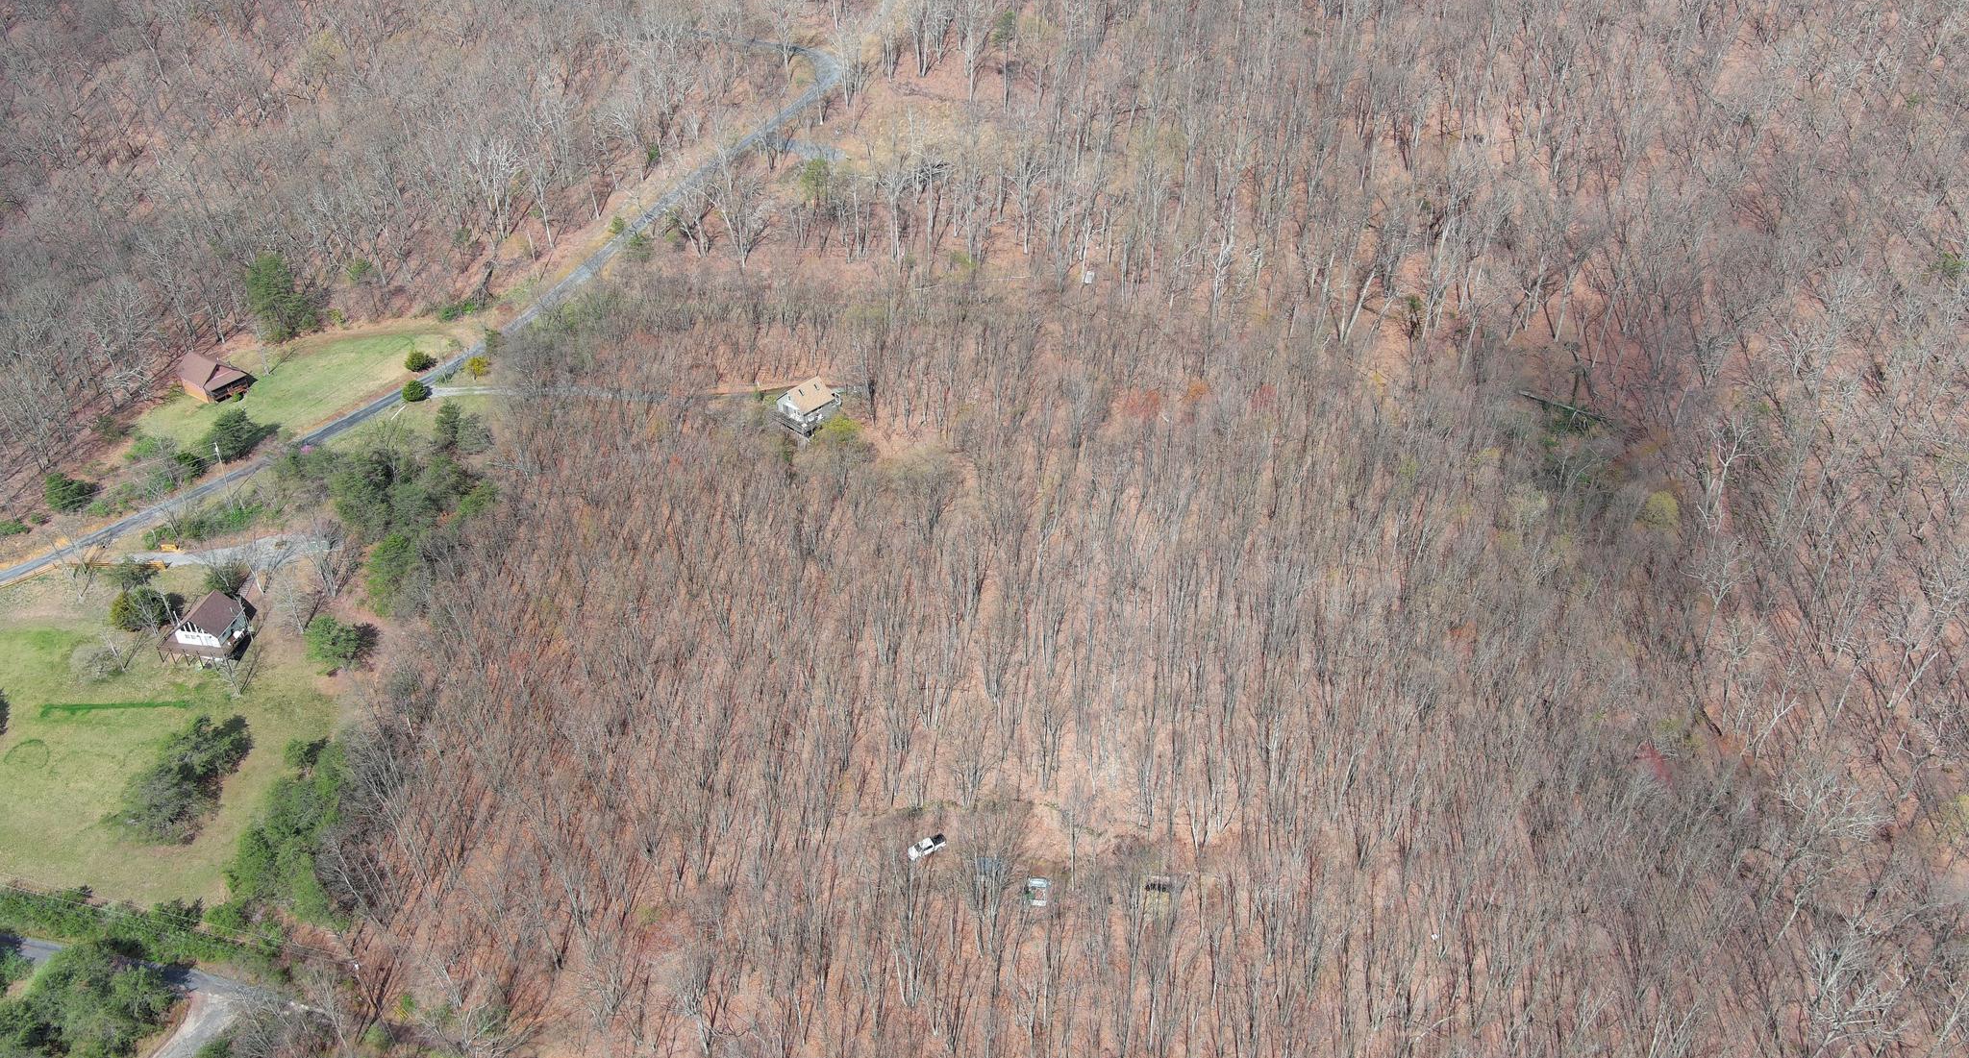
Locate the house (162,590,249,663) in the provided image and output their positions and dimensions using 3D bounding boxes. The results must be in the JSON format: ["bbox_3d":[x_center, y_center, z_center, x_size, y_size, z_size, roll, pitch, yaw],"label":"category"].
[{"bbox_3d":[-121.440,15.440,247.490,11.220,8.020,9.250,6,37,7],"label":"house"}]

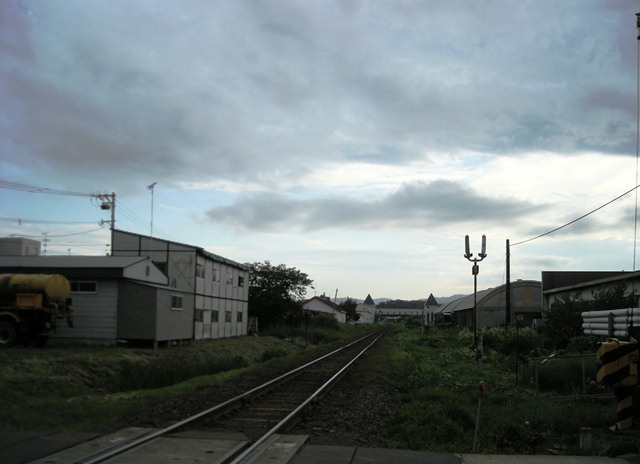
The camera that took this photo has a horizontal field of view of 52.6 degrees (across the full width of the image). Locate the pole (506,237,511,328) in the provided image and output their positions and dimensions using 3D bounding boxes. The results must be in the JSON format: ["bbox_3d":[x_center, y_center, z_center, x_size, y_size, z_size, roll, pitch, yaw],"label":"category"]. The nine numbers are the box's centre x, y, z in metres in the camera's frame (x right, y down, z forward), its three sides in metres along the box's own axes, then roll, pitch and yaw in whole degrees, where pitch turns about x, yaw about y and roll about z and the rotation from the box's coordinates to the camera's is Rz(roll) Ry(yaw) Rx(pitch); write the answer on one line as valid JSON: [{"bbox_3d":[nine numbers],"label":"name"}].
[{"bbox_3d":[12.594,3.901,42.895,0.220,7.000,0.220,0,-8,6],"label":"pole"}]

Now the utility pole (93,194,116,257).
[{"bbox_3d":[-17.988,2.552,53.148,1.950,11.810,0.700,0,-8,6],"label":"utility pole"}]

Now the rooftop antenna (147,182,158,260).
[{"bbox_3d":[-9.533,-0.619,36.439,0.450,4.430,1.300,6,-10,-33],"label":"rooftop antenna"}]

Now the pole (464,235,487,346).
[{"bbox_3d":[7.135,2.764,29.413,1.000,5.350,0.220,0,-8,6],"label":"pole"}]

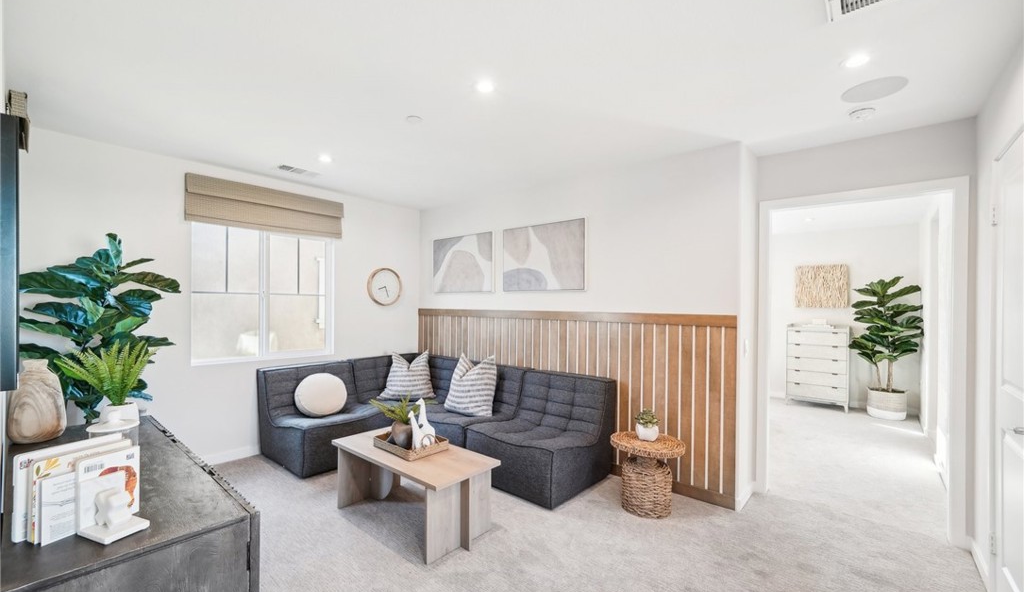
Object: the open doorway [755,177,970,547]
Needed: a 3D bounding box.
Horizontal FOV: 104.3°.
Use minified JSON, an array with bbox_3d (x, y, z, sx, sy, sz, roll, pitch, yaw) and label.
[{"bbox_3d":[2.243,0.382,2.643,1.025,2.140,0.140,0,0,40],"label":"open doorway"}]

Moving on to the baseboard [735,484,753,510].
[{"bbox_3d":[1.635,1.394,2.778,0.016,0.084,0.380,0,-1,42],"label":"baseboard"}]

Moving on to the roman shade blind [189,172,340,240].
[{"bbox_3d":[-2.120,-0.756,3.543,0.085,0.370,1.240,0,0,42],"label":"roman shade blind"}]

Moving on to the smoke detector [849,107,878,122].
[{"bbox_3d":[1.936,-0.993,2.199,0.130,0.040,0.130,0,0,40],"label":"smoke detector"}]

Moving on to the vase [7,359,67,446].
[{"bbox_3d":[-2.230,0.480,1.865,0.180,0.370,0.170,0,-1,38],"label":"vase"}]

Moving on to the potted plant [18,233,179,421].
[{"bbox_3d":[-2.320,0.530,2.250,0.720,1.740,0.680,0,-1,38],"label":"potted plant"}]

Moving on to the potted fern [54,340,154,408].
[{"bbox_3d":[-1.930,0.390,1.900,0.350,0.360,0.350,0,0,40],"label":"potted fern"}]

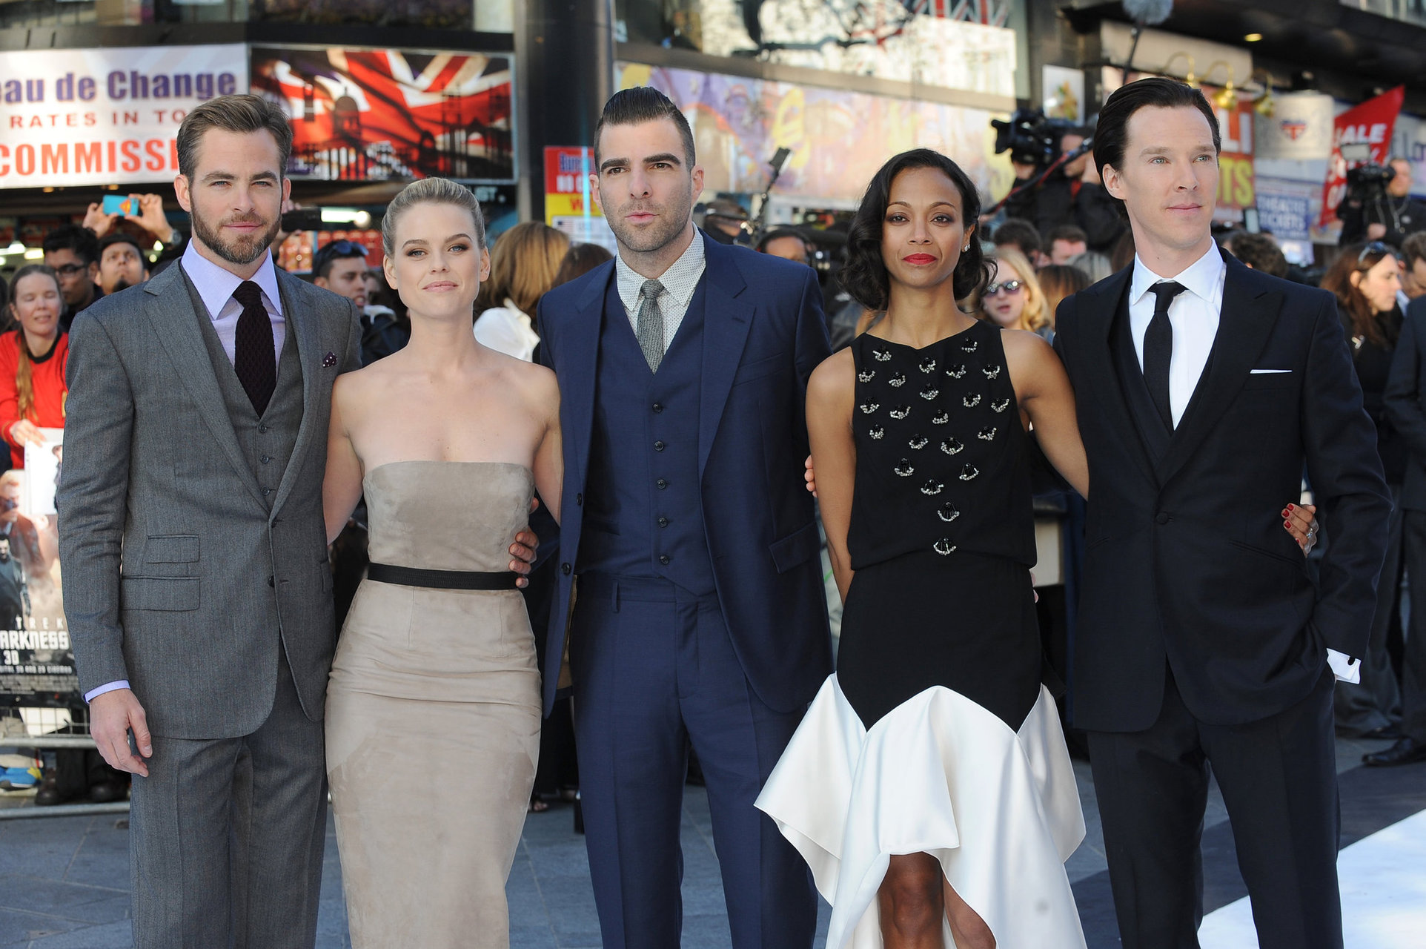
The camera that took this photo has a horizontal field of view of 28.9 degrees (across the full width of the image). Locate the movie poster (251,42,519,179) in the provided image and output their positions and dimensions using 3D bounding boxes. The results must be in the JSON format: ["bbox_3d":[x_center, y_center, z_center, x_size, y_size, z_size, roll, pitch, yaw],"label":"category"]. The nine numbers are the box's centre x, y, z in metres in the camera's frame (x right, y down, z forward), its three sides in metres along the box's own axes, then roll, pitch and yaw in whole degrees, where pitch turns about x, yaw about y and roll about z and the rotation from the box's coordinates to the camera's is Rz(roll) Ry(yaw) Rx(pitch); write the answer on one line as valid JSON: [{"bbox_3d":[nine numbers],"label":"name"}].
[{"bbox_3d":[-2.801,-3.055,23.500,2.400,1.120,0.080,-4,5,-32],"label":"movie poster"}]

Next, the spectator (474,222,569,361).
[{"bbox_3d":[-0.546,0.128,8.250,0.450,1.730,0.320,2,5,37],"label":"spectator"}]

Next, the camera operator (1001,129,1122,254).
[{"bbox_3d":[1.634,-0.706,12.600,0.500,1.760,0.560,-5,6,-44],"label":"camera operator"}]

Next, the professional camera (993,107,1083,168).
[{"bbox_3d":[1.502,-1.522,12.600,0.520,0.280,0.230,-4,5,-37],"label":"professional camera"}]

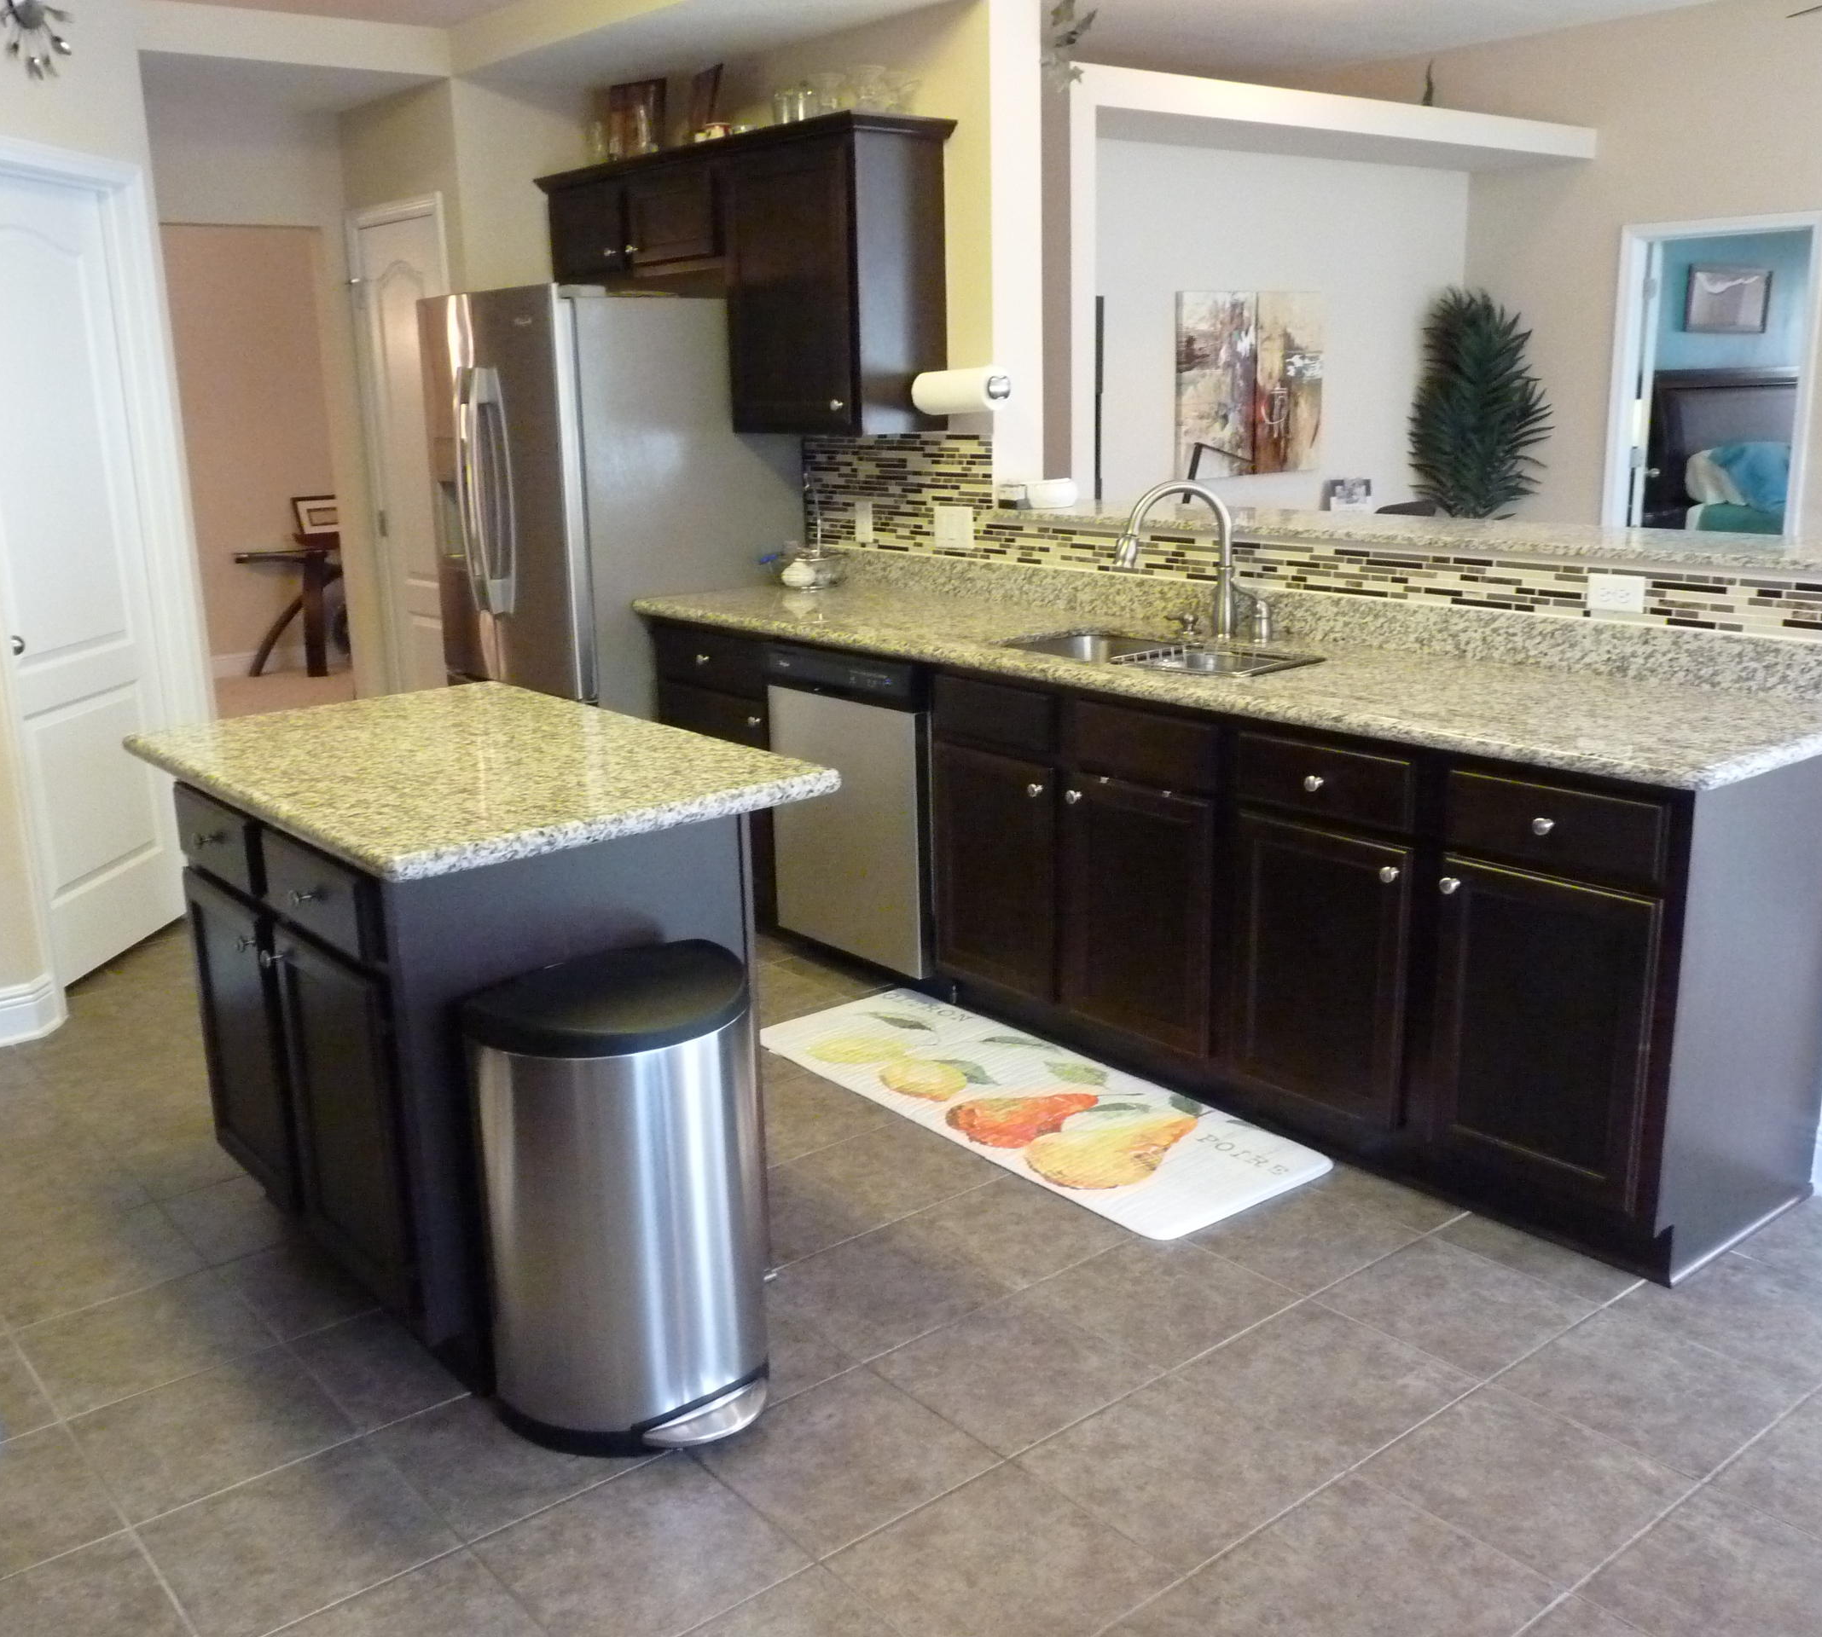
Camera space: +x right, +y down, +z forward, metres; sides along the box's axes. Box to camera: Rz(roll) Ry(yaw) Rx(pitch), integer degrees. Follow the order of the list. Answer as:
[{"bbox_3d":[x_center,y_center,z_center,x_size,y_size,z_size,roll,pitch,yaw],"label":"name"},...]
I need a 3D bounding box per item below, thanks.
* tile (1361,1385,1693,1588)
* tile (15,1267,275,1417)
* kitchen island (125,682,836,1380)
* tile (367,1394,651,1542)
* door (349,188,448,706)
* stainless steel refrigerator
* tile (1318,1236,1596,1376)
[{"bbox_3d":[0.853,0.924,2.373,0.333,0.010,0.333,-12,17,-38],"label":"tile"},{"bbox_3d":[-1.255,0.854,2.789,0.328,0.010,0.328,-12,18,-38],"label":"tile"},{"bbox_3d":[-0.768,0.327,2.987,0.738,0.902,1.231,-12,18,-38],"label":"kitchen island"},{"bbox_3d":[-0.574,0.920,2.512,0.333,0.010,0.333,-12,17,-38],"label":"tile"},{"bbox_3d":[-1.749,-1.029,6.070,0.060,2.114,0.701,-12,18,-38],"label":"door"},{"bbox_3d":[-0.974,-0.722,5.431,0.805,1.792,0.889,-12,18,-38],"label":"stainless steel refrigerator"},{"bbox_3d":[0.893,0.806,2.818,0.328,0.010,0.328,-12,18,-38],"label":"tile"}]

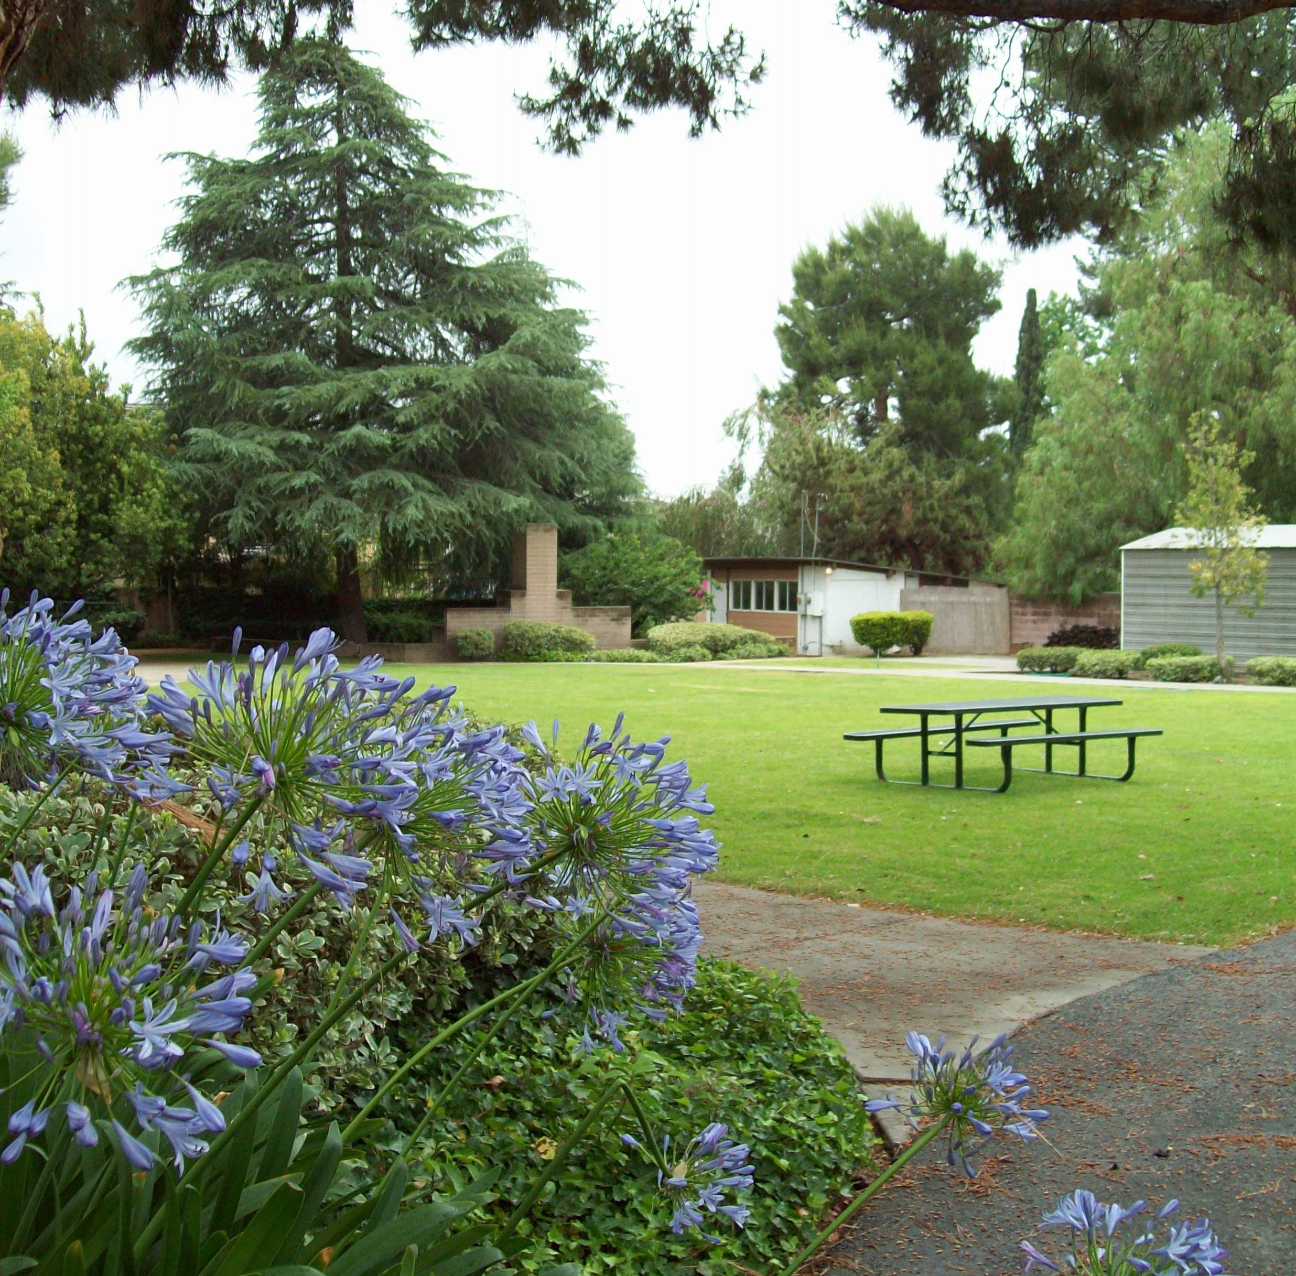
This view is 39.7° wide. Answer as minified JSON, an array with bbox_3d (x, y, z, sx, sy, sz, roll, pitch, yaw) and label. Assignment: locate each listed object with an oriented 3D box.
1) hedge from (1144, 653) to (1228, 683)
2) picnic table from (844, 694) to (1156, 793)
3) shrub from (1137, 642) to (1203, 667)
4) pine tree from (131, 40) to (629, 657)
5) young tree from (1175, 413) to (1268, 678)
[{"bbox_3d":[10.774,0.593,35.900,1.650,0.566,1.200,1,2,17],"label":"hedge"},{"bbox_3d":[3.273,0.956,16.391,2.600,0.725,1.630,-1,2,-43],"label":"picnic table"},{"bbox_3d":[11.456,0.437,39.492,1.454,0.667,1.000,1,2,16],"label":"shrub"},{"bbox_3d":[-7.265,-8.071,49.786,14.000,16.895,14.000,0,1,-8],"label":"pine tree"},{"bbox_3d":[11.430,-1.829,35.800,1.850,5.298,1.800,1,2,18],"label":"young tree"}]

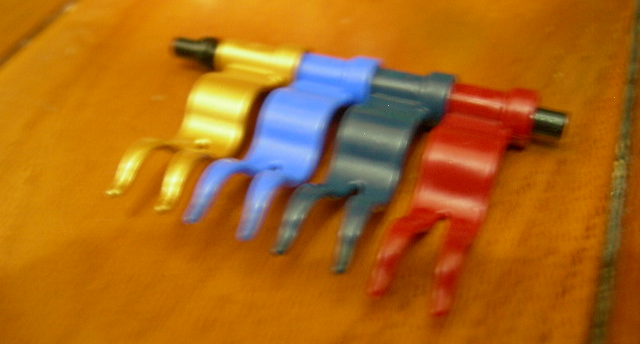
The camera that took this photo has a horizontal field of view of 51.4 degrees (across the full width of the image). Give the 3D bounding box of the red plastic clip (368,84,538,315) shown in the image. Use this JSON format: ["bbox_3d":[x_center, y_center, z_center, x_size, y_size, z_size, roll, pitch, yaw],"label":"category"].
[{"bbox_3d":[0.016,0.001,0.077,0.013,0.008,0.033,14,51,18],"label":"red plastic clip"}]

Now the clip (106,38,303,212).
[{"bbox_3d":[-0.014,-0.007,0.086,0.013,0.008,0.033,14,43,18],"label":"clip"}]

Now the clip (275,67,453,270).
[{"bbox_3d":[0.006,-0.002,0.080,0.013,0.008,0.033,14,46,18],"label":"clip"}]

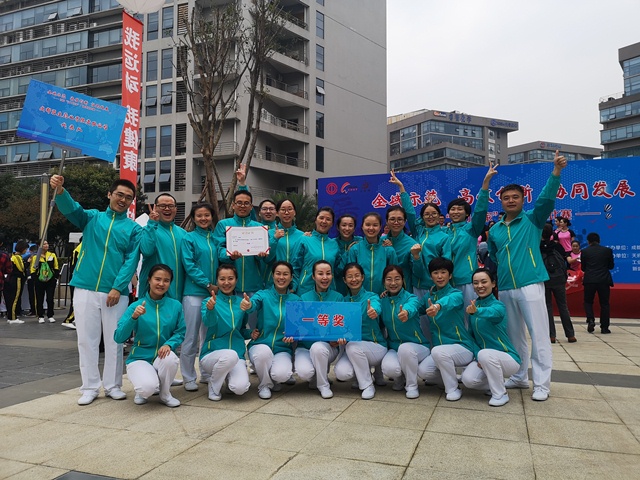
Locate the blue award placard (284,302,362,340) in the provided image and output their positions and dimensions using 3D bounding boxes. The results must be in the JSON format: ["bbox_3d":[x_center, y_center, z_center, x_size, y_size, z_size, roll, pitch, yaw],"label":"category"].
[{"bbox_3d":[0.032,0.645,3.950,0.605,0.310,0.020,0,-3,0],"label":"blue award placard"}]

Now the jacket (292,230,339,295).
[{"bbox_3d":[-0.036,0.210,4.470,0.440,0.620,0.280,0,-3,-8],"label":"jacket"}]

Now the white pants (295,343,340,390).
[{"bbox_3d":[-0.013,1.042,4.180,0.400,0.450,0.500,0,-3,7],"label":"white pants"}]

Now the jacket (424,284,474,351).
[{"bbox_3d":[1.082,0.639,4.170,0.460,0.580,0.440,-1,-3,26],"label":"jacket"}]

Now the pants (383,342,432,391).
[{"bbox_3d":[0.740,1.031,4.270,0.420,0.410,0.540,-1,-3,14],"label":"pants"}]

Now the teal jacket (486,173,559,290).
[{"bbox_3d":[1.700,-0.063,4.170,0.600,0.940,0.330,-2,-4,30],"label":"teal jacket"}]

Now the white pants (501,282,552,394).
[{"bbox_3d":[1.729,0.812,4.200,0.430,0.980,0.360,-1,-3,29],"label":"white pants"}]

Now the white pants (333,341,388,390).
[{"bbox_3d":[0.346,1.021,4.270,0.440,0.420,0.550,-1,-3,16],"label":"white pants"}]

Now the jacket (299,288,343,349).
[{"bbox_3d":[0.004,0.662,4.160,0.430,0.520,0.360,0,-3,4],"label":"jacket"}]

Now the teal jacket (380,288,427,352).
[{"bbox_3d":[0.714,0.664,4.170,0.420,0.550,0.420,0,-3,19],"label":"teal jacket"}]

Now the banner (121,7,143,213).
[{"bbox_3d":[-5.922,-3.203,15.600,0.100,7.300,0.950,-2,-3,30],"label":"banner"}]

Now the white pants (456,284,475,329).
[{"bbox_3d":[1.299,0.823,4.520,0.380,0.860,0.260,-1,-3,13],"label":"white pants"}]

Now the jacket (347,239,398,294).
[{"bbox_3d":[0.463,0.251,4.400,0.450,0.580,0.280,0,-3,8],"label":"jacket"}]

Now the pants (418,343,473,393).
[{"bbox_3d":[1.064,1.056,4.200,0.420,0.450,0.520,-1,-3,29],"label":"pants"}]

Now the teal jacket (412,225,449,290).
[{"bbox_3d":[1.009,0.157,4.600,0.420,0.640,0.290,-1,-3,20],"label":"teal jacket"}]

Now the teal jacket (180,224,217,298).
[{"bbox_3d":[-1.058,0.197,4.420,0.420,0.630,0.300,2,-3,-30],"label":"teal jacket"}]

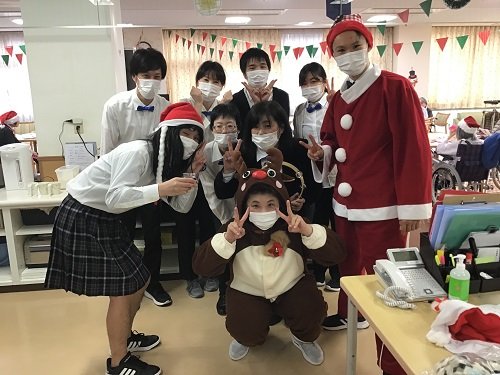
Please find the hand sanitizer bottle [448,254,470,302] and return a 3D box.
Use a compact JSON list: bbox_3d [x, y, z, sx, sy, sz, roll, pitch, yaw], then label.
[{"bbox_3d":[0.682,0.296,1.455,0.064,0.153,0.064,-5,12,-17],"label":"hand sanitizer bottle"}]

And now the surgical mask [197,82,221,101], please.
[{"bbox_3d":[-0.253,-0.589,2.760,0.145,0.115,0.075,9,14,1],"label":"surgical mask"}]

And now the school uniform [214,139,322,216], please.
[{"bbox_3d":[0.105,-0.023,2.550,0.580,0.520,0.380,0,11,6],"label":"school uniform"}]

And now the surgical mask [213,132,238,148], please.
[{"bbox_3d":[-0.133,-0.272,2.552,0.137,0.100,0.085,-2,12,-1],"label":"surgical mask"}]

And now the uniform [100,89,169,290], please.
[{"bbox_3d":[-0.743,0.052,2.930,0.460,1.380,0.330,-4,11,-13],"label":"uniform"}]

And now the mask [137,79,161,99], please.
[{"bbox_3d":[-0.585,-0.569,2.606,0.137,0.115,0.085,-4,12,-13],"label":"mask"}]

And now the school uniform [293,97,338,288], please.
[{"bbox_3d":[0.462,0.032,3.033,0.400,1.270,0.270,0,12,7],"label":"school uniform"}]

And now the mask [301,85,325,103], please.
[{"bbox_3d":[0.402,-0.589,2.824,0.137,0.100,0.085,1,12,11],"label":"mask"}]

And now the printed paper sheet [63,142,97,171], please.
[{"bbox_3d":[-1.268,-0.185,3.380,0.225,0.300,0.015,-3,12,-5],"label":"printed paper sheet"}]

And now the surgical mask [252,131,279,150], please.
[{"bbox_3d":[0.082,-0.257,2.450,0.145,0.110,0.075,2,12,14],"label":"surgical mask"}]

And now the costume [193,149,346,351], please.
[{"bbox_3d":[0.098,0.300,2.434,0.810,1.030,0.600,-1,12,0],"label":"costume"}]

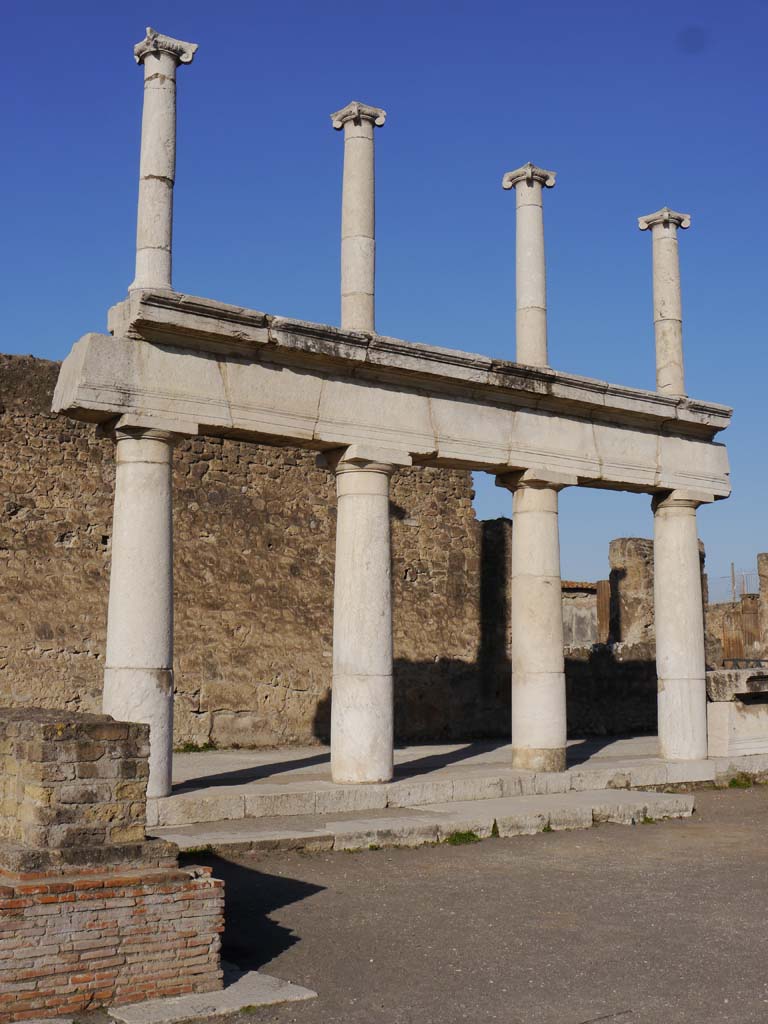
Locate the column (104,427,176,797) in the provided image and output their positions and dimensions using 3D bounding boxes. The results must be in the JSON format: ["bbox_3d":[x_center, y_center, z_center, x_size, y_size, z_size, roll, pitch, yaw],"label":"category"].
[{"bbox_3d":[-2.432,0.959,13.027,0.734,3.686,0.734,0,-7,0],"label":"column"}]

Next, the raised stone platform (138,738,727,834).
[{"bbox_3d":[-0.974,3.515,17.601,9.724,0.252,7.052,6,-9,-39],"label":"raised stone platform"}]

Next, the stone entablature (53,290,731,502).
[{"bbox_3d":[0.880,-1.178,15.766,10.282,1.197,1.006,6,-9,-39],"label":"stone entablature"}]

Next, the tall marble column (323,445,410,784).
[{"bbox_3d":[-0.239,1.168,14.785,0.775,3.699,0.775,6,-9,-39],"label":"tall marble column"}]

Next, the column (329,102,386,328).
[{"bbox_3d":[-0.294,-3.336,15.315,0.503,2.870,0.503,6,-9,-39],"label":"column"}]

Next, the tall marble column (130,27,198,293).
[{"bbox_3d":[-2.347,-3.556,13.672,0.517,2.904,0.517,6,-9,-39],"label":"tall marble column"}]

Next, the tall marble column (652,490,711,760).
[{"bbox_3d":[4.146,1.600,18.298,0.734,3.699,0.734,0,-7,0],"label":"tall marble column"}]

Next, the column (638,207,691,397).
[{"bbox_3d":[4.119,-2.911,18.852,0.517,2.890,0.517,6,-9,-39],"label":"column"}]

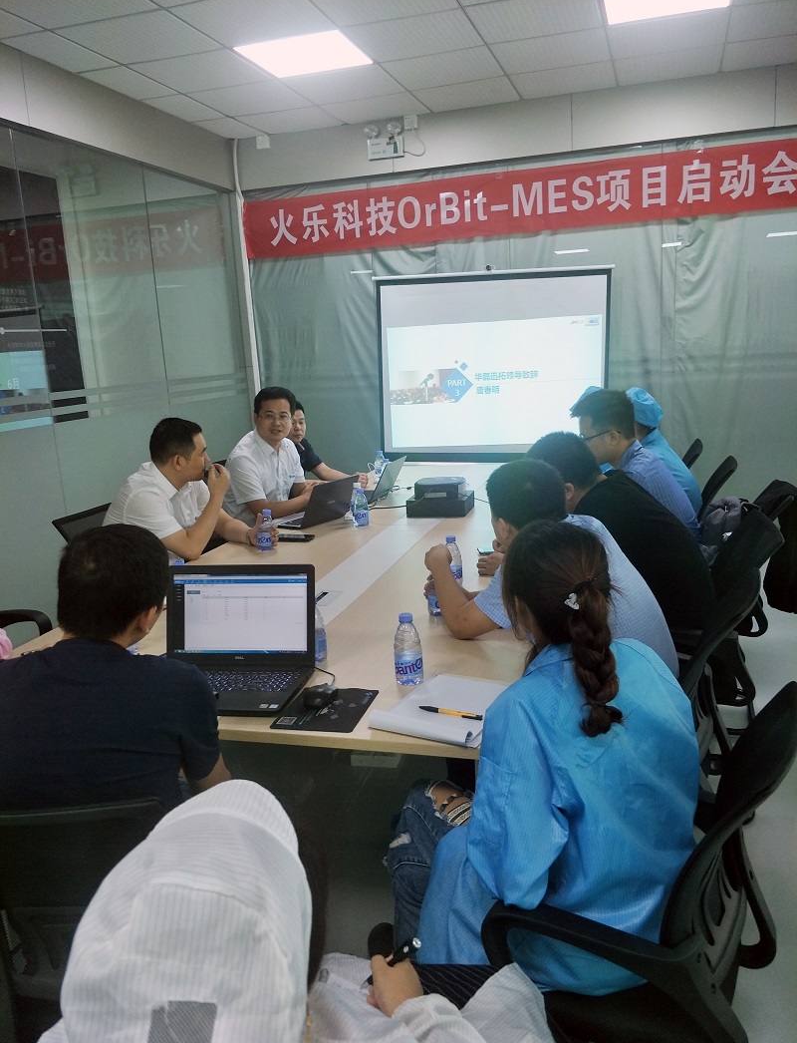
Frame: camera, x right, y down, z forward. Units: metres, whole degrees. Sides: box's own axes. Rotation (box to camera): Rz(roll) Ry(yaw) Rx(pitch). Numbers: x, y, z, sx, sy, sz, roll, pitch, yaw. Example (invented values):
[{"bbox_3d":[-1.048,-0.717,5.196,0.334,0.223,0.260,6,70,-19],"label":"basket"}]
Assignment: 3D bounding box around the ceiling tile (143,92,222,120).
[{"bbox_3d":[-1.361,-2.684,4.781,0.330,0.015,0.580,3,15,19],"label":"ceiling tile"}]

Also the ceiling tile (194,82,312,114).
[{"bbox_3d":[-0.899,-2.633,4.600,0.600,0.020,0.585,3,16,18],"label":"ceiling tile"}]

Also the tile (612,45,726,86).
[{"bbox_3d":[1.591,-2.696,4.375,0.600,0.020,0.585,3,16,18],"label":"tile"}]

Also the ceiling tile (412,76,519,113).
[{"bbox_3d":[0.427,-2.753,4.747,0.610,0.020,0.560,2,15,18],"label":"ceiling tile"}]

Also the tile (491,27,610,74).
[{"bbox_3d":[0.846,-2.593,4.064,0.610,0.020,0.562,2,15,18],"label":"tile"}]

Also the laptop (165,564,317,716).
[{"bbox_3d":[-0.425,0.267,1.780,0.385,0.231,0.326,1,15,13],"label":"laptop"}]

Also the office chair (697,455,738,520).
[{"bbox_3d":[1.231,0.193,3.432,0.620,0.940,0.580,3,16,18],"label":"office chair"}]

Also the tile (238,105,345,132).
[{"bbox_3d":[-0.745,-2.791,5.117,0.600,0.015,0.550,3,15,19],"label":"tile"}]

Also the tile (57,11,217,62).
[{"bbox_3d":[-1.258,-2.389,3.633,0.610,0.020,0.562,2,15,18],"label":"tile"}]

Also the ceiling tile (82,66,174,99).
[{"bbox_3d":[-1.519,-2.494,4.216,0.320,0.020,0.585,3,16,18],"label":"ceiling tile"}]

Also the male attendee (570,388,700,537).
[{"bbox_3d":[0.783,0.139,2.826,0.700,1.270,0.520,8,18,35],"label":"male attendee"}]

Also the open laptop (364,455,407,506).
[{"bbox_3d":[-0.135,-0.223,3.777,0.320,0.190,0.320,4,16,22],"label":"open laptop"}]

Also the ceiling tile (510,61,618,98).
[{"bbox_3d":[1.011,-2.719,4.561,0.600,0.020,0.585,3,16,18],"label":"ceiling tile"}]

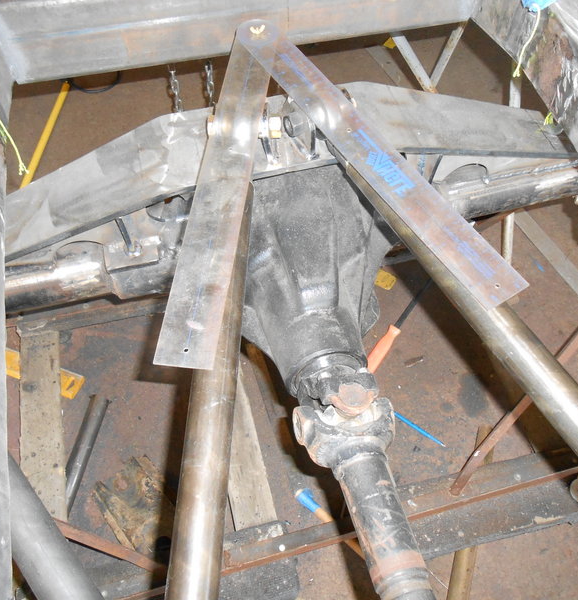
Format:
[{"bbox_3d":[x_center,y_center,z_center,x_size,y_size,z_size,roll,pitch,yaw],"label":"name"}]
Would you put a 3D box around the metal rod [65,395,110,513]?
[{"bbox_3d":[-0.424,0.323,1.224,0.036,0.036,0.280,5,53,4],"label":"metal rod"}]

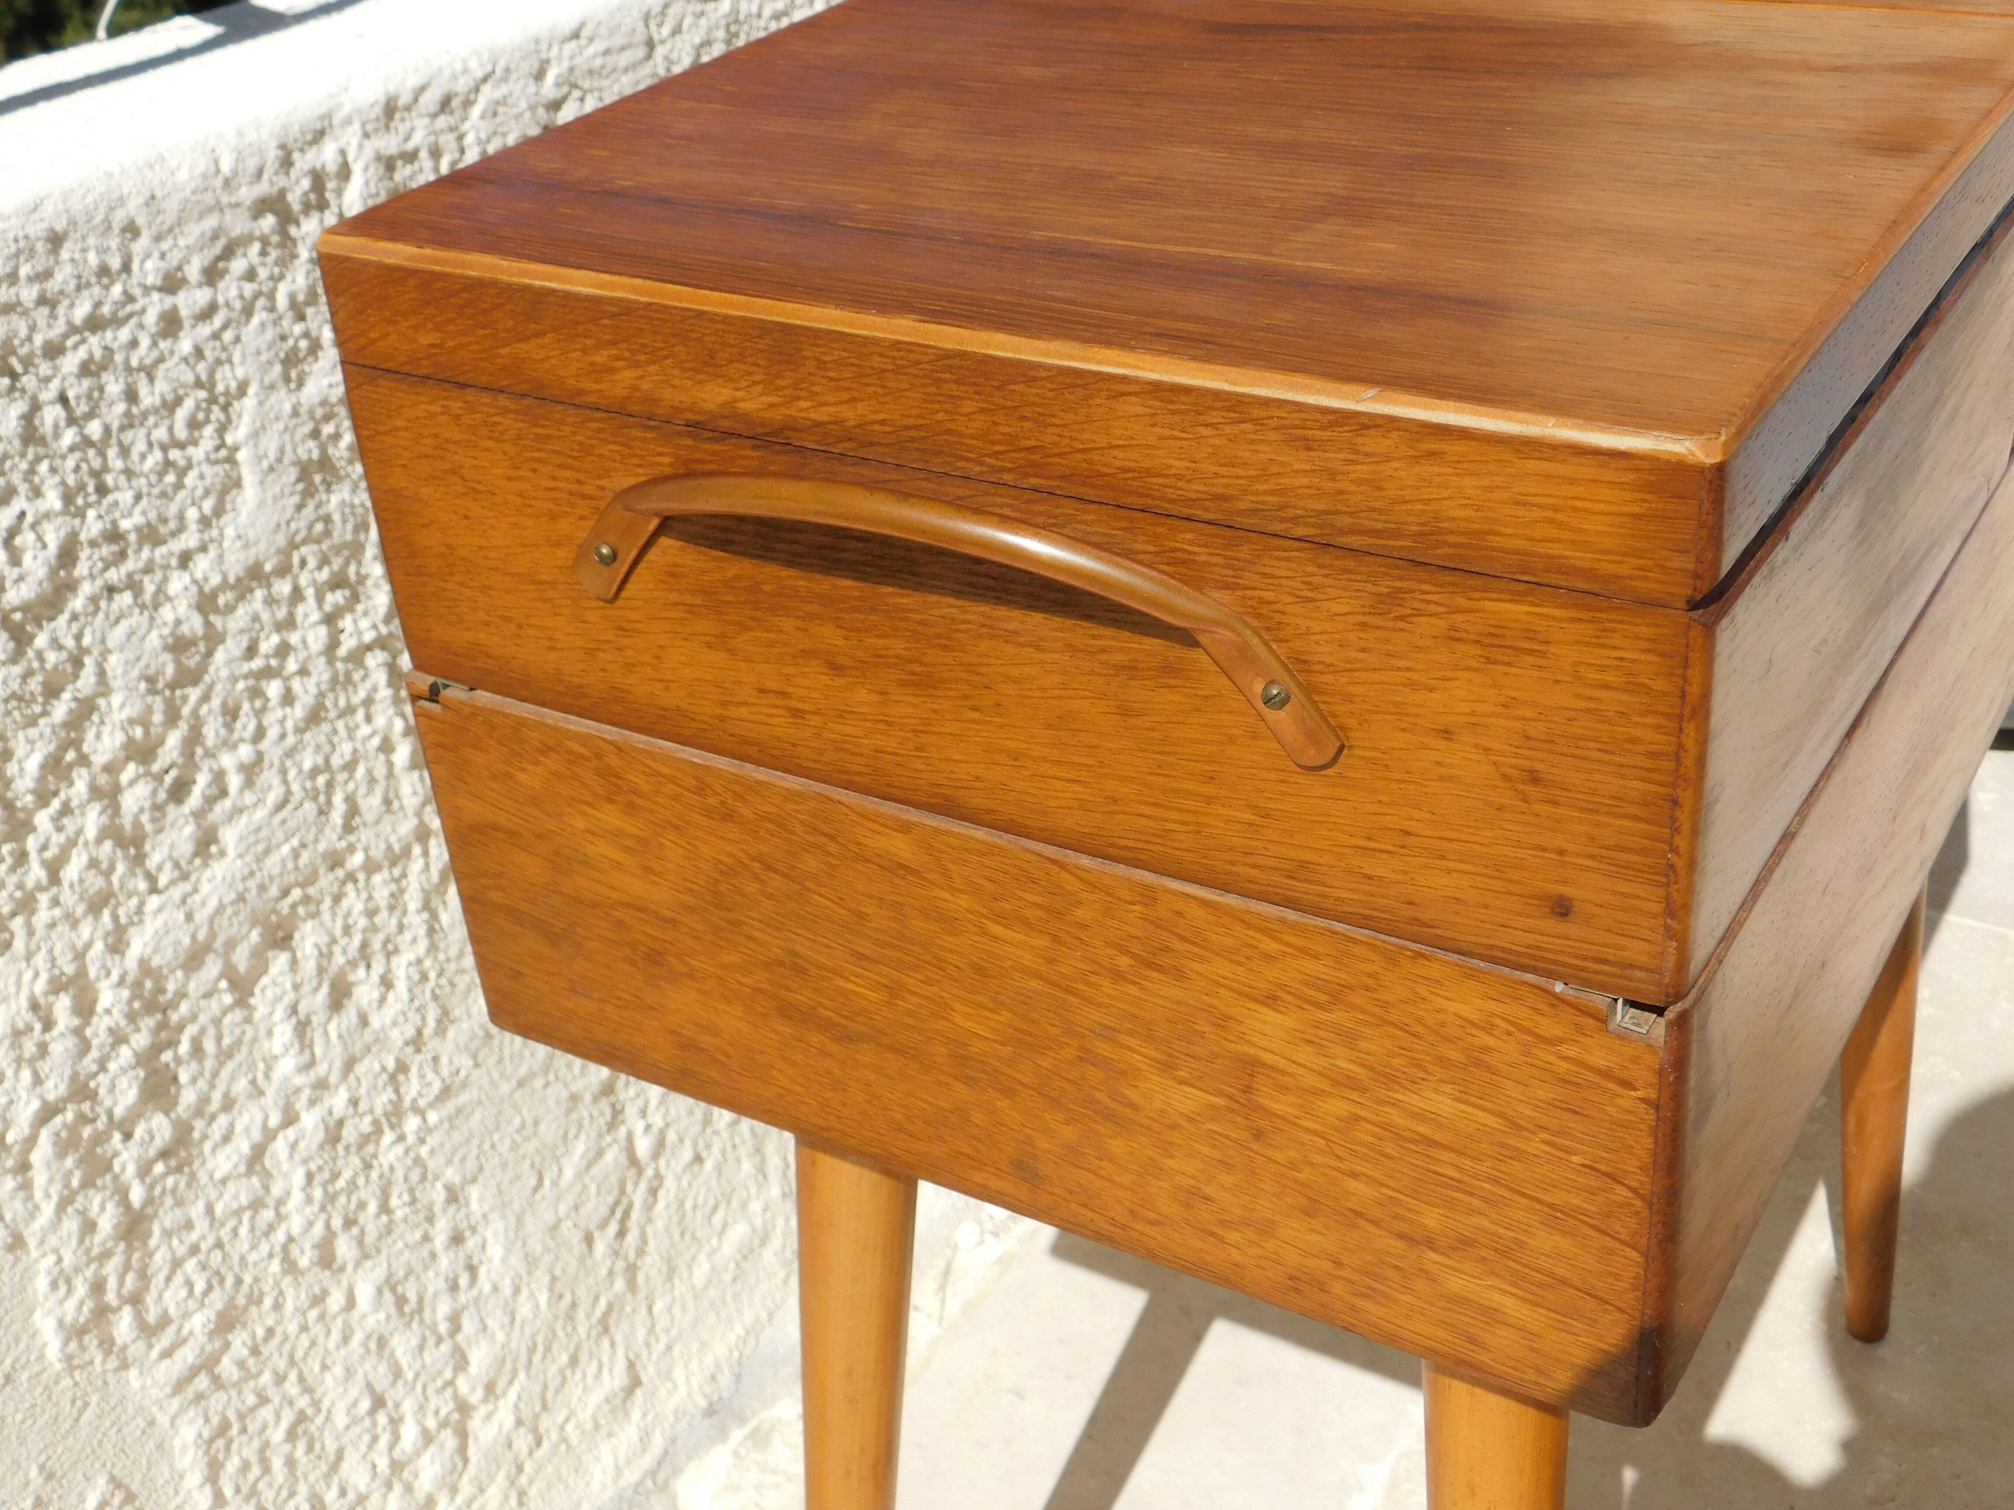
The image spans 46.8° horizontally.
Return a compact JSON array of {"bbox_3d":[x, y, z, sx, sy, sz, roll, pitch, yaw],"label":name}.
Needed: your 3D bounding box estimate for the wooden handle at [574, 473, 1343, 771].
[{"bbox_3d":[-0.021,-0.027,0.380,0.157,0.042,0.018,14,34,31],"label":"wooden handle"}]

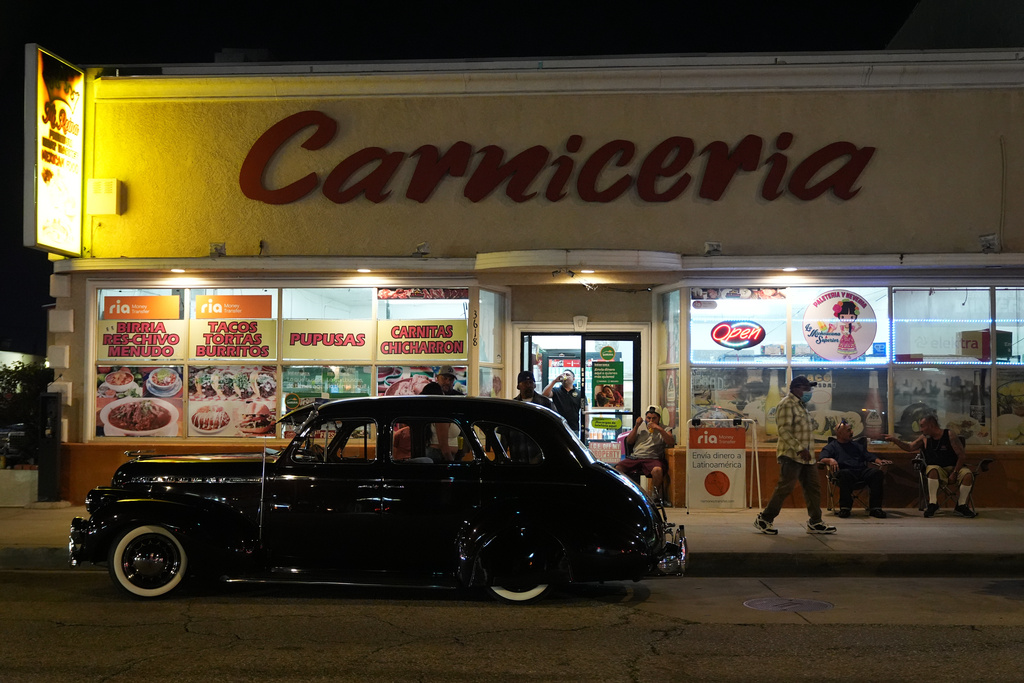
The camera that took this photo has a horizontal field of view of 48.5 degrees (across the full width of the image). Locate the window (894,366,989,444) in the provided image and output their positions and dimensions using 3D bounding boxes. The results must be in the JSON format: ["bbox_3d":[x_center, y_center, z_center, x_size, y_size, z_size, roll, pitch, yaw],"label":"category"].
[{"bbox_3d":[5.309,0.788,14.070,1.180,0.960,0.041,0,-2,5],"label":"window"}]

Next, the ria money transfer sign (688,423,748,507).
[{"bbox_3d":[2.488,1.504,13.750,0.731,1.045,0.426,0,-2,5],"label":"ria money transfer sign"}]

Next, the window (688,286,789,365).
[{"bbox_3d":[2.847,-0.199,14.313,1.243,0.980,0.081,0,-2,5],"label":"window"}]

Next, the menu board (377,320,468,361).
[{"bbox_3d":[-1.156,-0.016,14.673,1.186,0.524,0.030,0,-2,5],"label":"menu board"}]

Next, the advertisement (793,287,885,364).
[{"bbox_3d":[4.010,-0.193,13.924,1.195,0.962,0.070,0,-2,4],"label":"advertisement"}]

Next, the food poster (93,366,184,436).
[{"bbox_3d":[-4.754,0.769,14.539,1.143,0.912,0.030,0,-2,4],"label":"food poster"}]

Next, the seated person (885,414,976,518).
[{"bbox_3d":[4.926,1.460,13.394,1.015,1.165,0.761,0,-2,17],"label":"seated person"}]

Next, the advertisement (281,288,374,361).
[{"bbox_3d":[-2.331,-0.212,14.412,1.196,0.919,0.040,0,-2,4],"label":"advertisement"}]

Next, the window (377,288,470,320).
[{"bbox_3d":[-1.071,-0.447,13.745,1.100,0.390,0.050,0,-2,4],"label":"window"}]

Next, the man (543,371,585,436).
[{"bbox_3d":[0.717,1.227,15.591,0.609,1.673,0.406,0,-2,17],"label":"man"}]

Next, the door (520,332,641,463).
[{"bbox_3d":[0.924,0.973,15.277,1.613,2.204,0.101,0,-2,5],"label":"door"}]

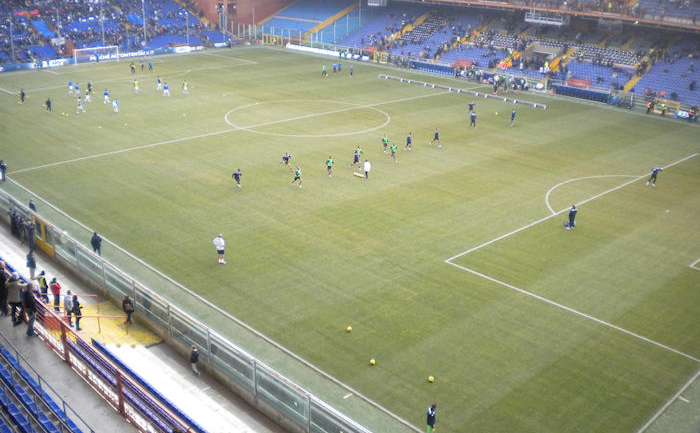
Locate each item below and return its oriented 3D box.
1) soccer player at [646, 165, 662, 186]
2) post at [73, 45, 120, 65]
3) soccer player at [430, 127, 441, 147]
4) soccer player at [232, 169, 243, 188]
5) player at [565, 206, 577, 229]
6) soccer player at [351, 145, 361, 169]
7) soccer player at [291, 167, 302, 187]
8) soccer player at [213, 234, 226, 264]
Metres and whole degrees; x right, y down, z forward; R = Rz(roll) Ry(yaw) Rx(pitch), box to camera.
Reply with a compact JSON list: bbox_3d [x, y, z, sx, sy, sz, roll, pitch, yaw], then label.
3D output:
[{"bbox_3d":[26.207,-3.610,60.878,0.850,1.750,1.000,17,26,37],"label":"soccer player"},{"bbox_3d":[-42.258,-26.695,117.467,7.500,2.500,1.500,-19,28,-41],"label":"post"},{"bbox_3d":[8.787,-8.067,71.813,0.950,1.780,0.550,13,24,29],"label":"soccer player"},{"bbox_3d":[-9.268,-3.217,58.610,0.700,1.650,0.700,19,27,38],"label":"soccer player"},{"bbox_3d":[15.883,0.078,50.707,0.650,1.840,0.550,-11,24,-28],"label":"player"},{"bbox_3d":[0.531,-5.207,64.098,0.950,1.720,0.600,16,25,34],"label":"soccer player"},{"bbox_3d":[-4.387,-3.296,58.881,1.000,1.740,0.650,16,26,35],"label":"soccer player"},{"bbox_3d":[-8.236,2.026,44.687,0.550,1.830,0.620,11,23,26],"label":"soccer player"}]

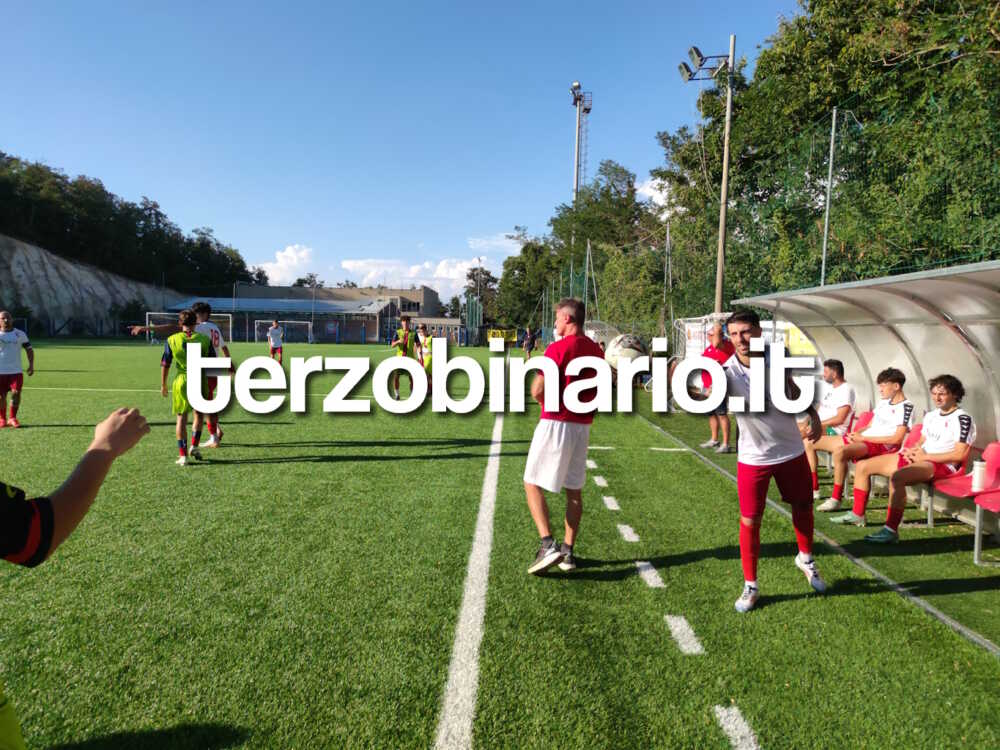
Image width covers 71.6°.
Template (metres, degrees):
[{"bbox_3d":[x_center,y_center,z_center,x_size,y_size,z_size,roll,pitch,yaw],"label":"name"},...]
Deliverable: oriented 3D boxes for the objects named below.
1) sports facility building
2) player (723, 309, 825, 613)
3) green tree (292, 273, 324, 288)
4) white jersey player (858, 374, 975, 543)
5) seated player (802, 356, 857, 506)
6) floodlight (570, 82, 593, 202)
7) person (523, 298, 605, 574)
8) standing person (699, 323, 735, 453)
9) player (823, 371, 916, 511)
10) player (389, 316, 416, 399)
[{"bbox_3d":[-19.605,-7.196,78.886,30.000,6.600,16.000,2,4,9],"label":"sports facility building"},{"bbox_3d":[1.642,0.477,4.148,0.620,1.768,0.520,1,4,-1],"label":"player"},{"bbox_3d":[-33.183,-12.295,120.034,6.200,10.800,6.000,2,4,1],"label":"green tree"},{"bbox_3d":[3.488,0.674,5.826,0.980,1.330,0.680,2,4,1],"label":"white jersey player"},{"bbox_3d":[3.432,0.528,7.557,1.080,1.303,0.640,1,4,-6],"label":"seated player"},{"bbox_3d":[5.457,-10.951,49.332,1.600,19.200,1.900,2,4,1],"label":"floodlight"},{"bbox_3d":[0.422,0.396,4.693,0.560,1.808,0.480,-2,5,-40],"label":"person"},{"bbox_3d":[3.035,0.152,9.667,0.480,1.768,0.540,0,4,-21],"label":"standing person"},{"bbox_3d":[3.514,0.609,6.794,1.000,1.340,0.660,2,4,1],"label":"player"},{"bbox_3d":[-2.186,-0.331,15.307,0.600,1.798,0.480,2,4,6],"label":"player"}]

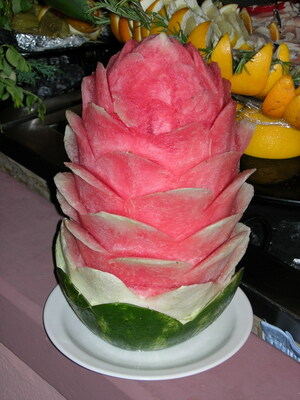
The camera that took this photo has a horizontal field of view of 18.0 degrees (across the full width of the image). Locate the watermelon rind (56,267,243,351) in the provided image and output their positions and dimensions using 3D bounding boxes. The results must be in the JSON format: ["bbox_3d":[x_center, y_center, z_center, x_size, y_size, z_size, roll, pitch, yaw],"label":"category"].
[{"bbox_3d":[-0.007,0.119,1.193,0.234,0.100,0.234,1,29,0],"label":"watermelon rind"}]

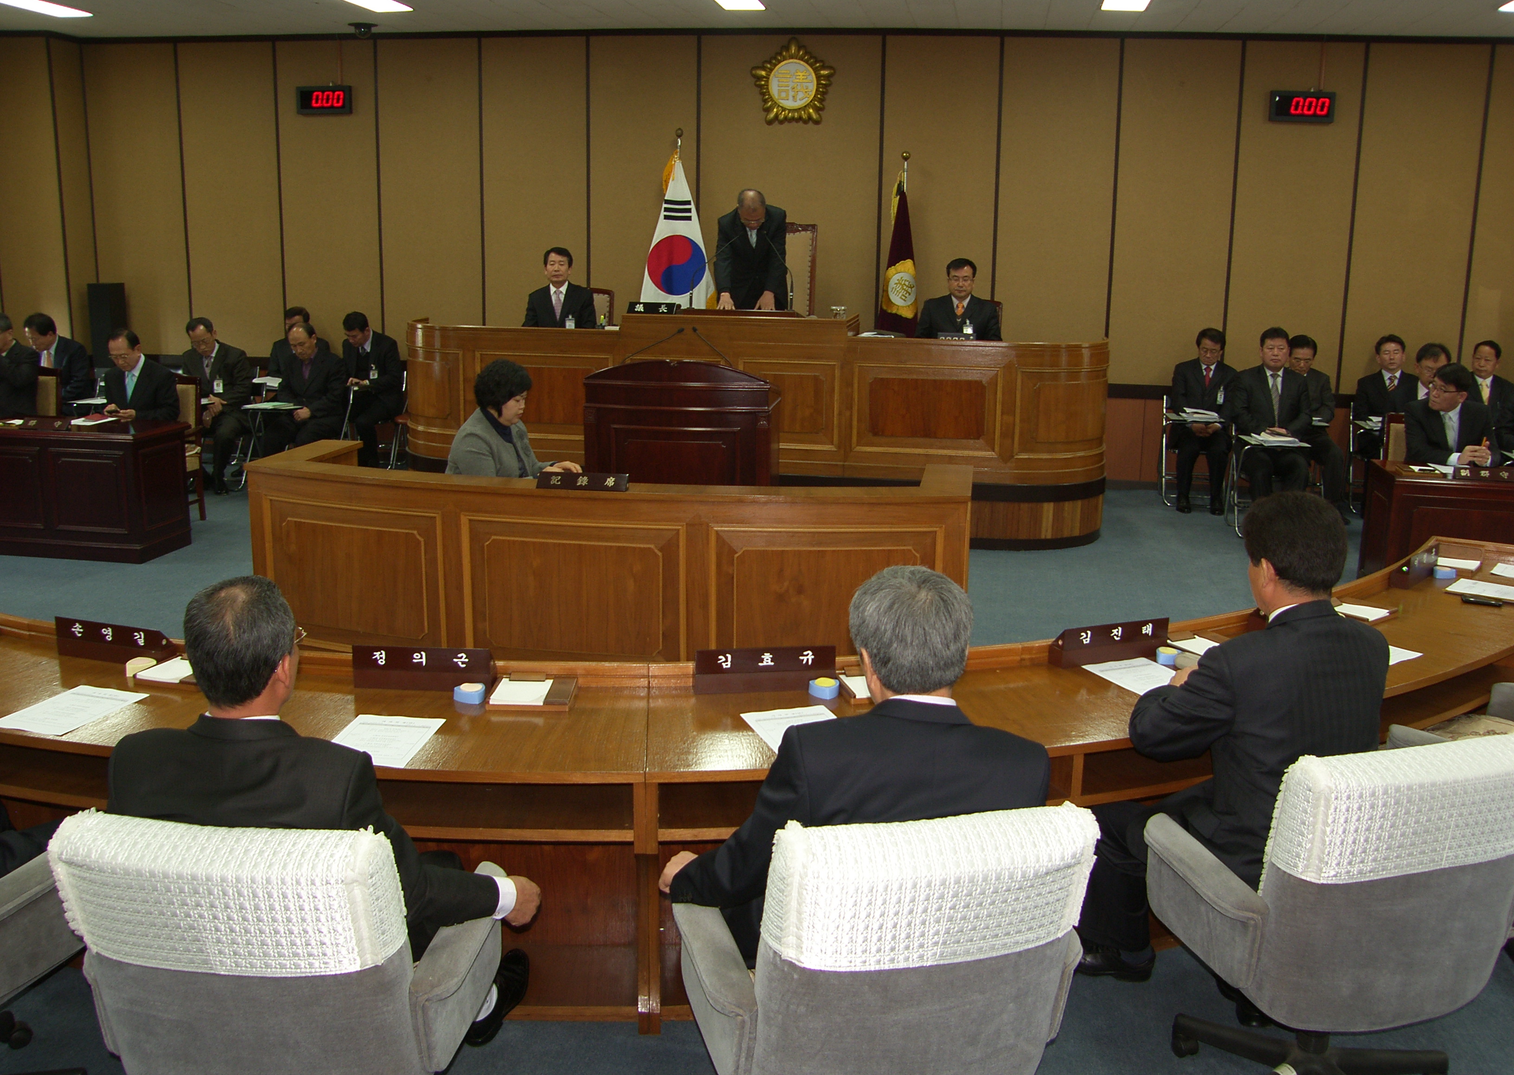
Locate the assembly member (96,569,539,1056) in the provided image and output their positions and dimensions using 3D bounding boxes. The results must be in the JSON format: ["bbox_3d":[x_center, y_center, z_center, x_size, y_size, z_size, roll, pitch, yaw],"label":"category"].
[{"bbox_3d":[-0.647,0.581,2.234,0.560,1.210,0.840,4,14,12],"label":"assembly member"}]

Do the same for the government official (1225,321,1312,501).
[{"bbox_3d":[3.395,-0.728,8.182,0.560,1.341,0.750,3,12,7],"label":"government official"}]

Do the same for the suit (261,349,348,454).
[{"bbox_3d":[-3.288,-0.911,9.008,0.520,1.000,0.650,2,13,3],"label":"suit"}]

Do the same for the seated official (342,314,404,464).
[{"bbox_3d":[-2.854,-1.067,9.062,0.550,1.220,0.760,3,13,7],"label":"seated official"}]

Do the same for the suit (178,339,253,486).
[{"bbox_3d":[-3.995,-0.969,9.149,0.510,1.020,0.620,-1,13,-10],"label":"suit"}]

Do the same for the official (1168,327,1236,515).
[{"bbox_3d":[3.323,-0.914,9.142,0.520,1.296,0.740,3,12,7],"label":"official"}]

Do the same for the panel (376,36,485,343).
[{"bbox_3d":[-2.547,-2.595,9.525,0.826,2.491,0.050,3,13,7],"label":"panel"}]

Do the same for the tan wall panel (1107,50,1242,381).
[{"bbox_3d":[3.130,-2.422,9.207,0.860,2.554,0.050,3,12,7],"label":"tan wall panel"}]

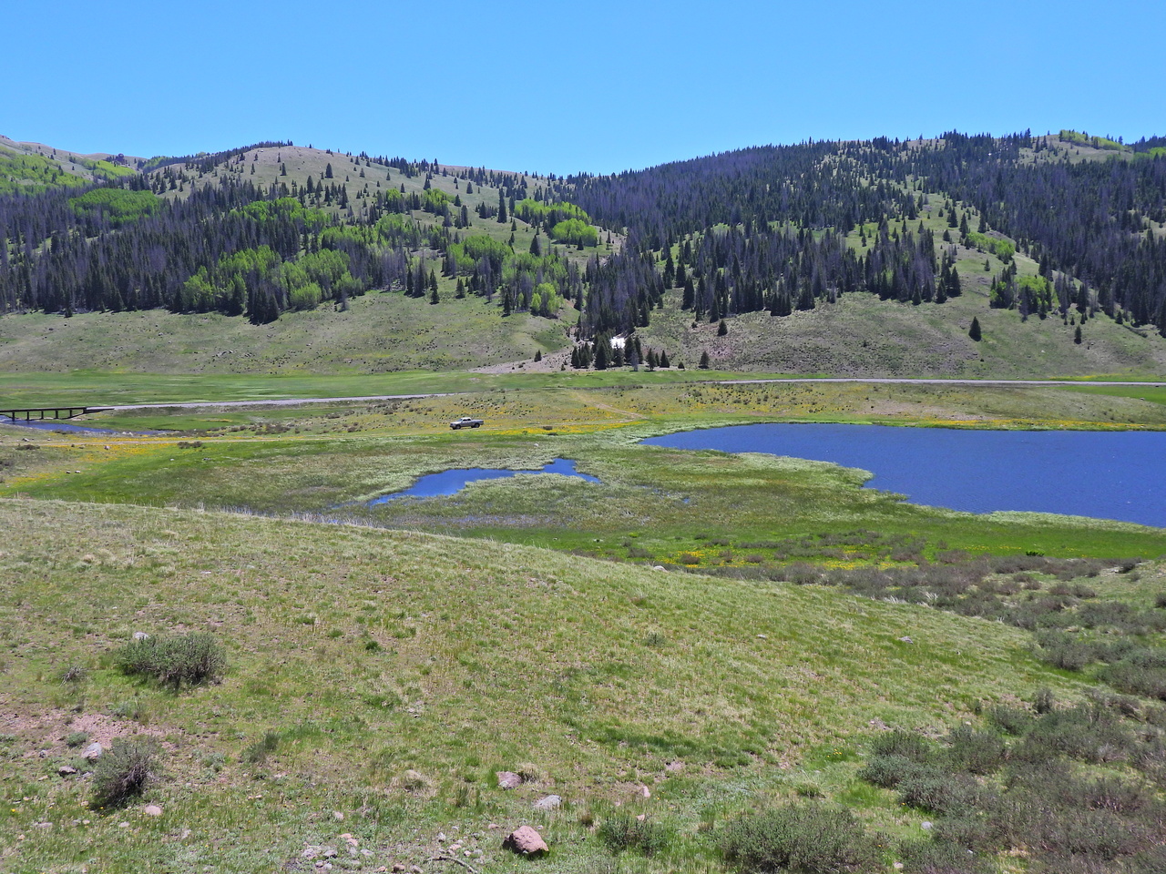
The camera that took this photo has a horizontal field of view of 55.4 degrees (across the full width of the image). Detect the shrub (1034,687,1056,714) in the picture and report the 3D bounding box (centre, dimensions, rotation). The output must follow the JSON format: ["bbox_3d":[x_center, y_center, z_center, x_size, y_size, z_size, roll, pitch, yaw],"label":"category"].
[{"bbox_3d":[8.100,4.630,19.500,0.390,0.450,0.380,0,5,0],"label":"shrub"}]

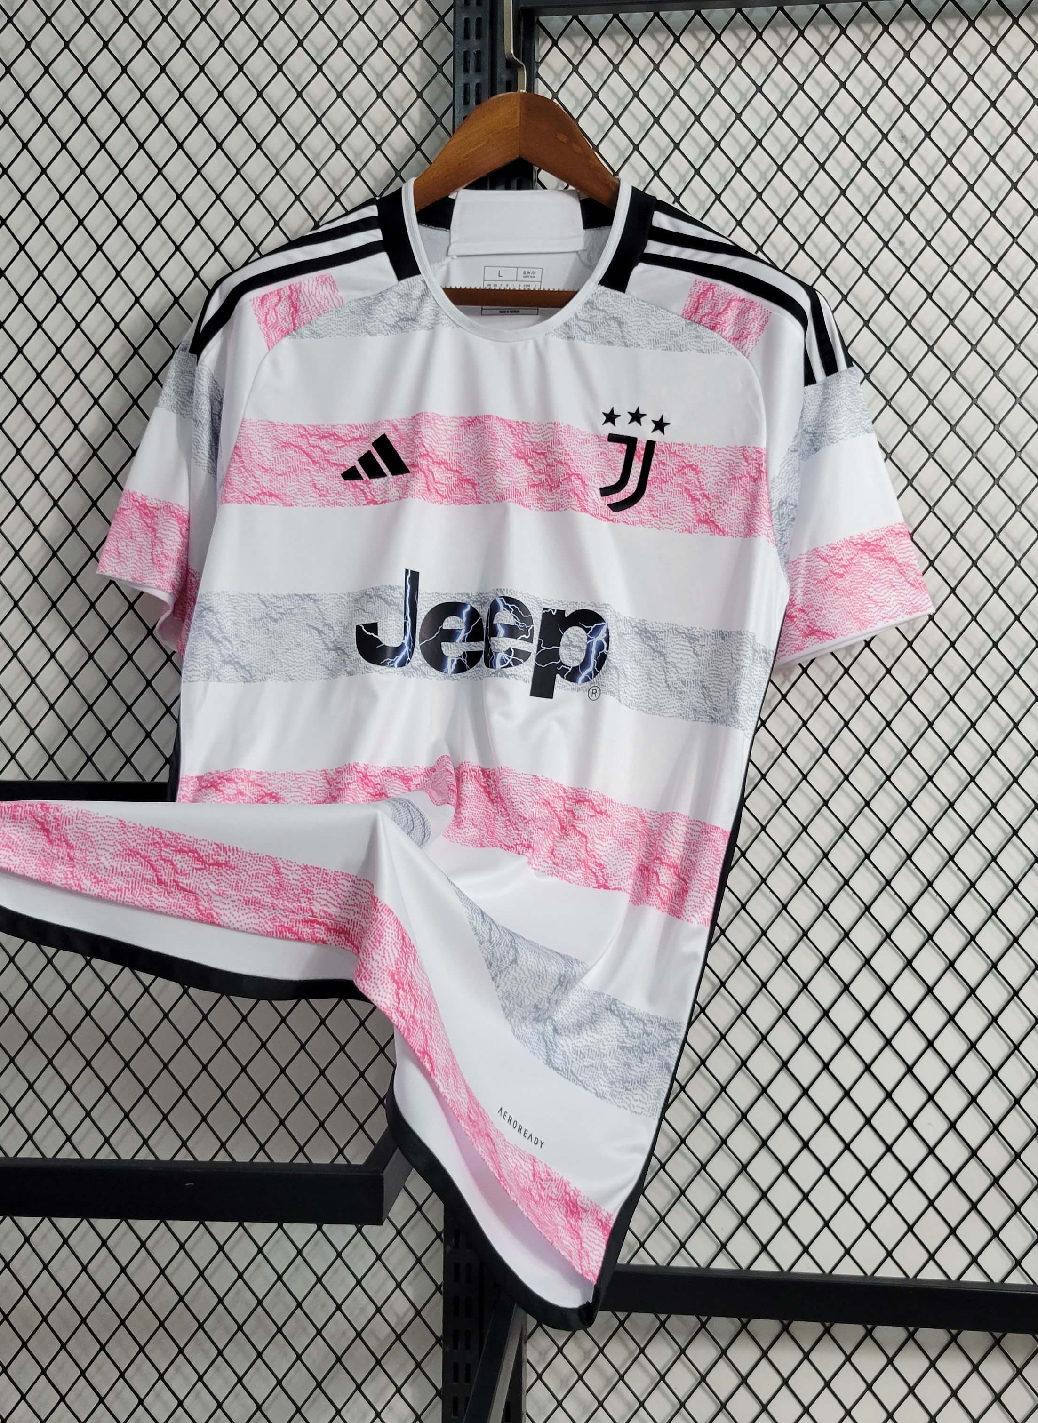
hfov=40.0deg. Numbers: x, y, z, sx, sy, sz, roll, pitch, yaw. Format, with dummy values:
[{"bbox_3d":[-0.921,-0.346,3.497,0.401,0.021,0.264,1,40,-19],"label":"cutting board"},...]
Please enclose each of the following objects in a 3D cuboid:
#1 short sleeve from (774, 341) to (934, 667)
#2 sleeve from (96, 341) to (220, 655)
[{"bbox_3d":[0.242,-0.150,1.050,0.115,0.232,0.135,0,-1,7],"label":"short sleeve"},{"bbox_3d":[-0.268,-0.162,1.090,0.100,0.235,0.135,0,-1,7],"label":"sleeve"}]

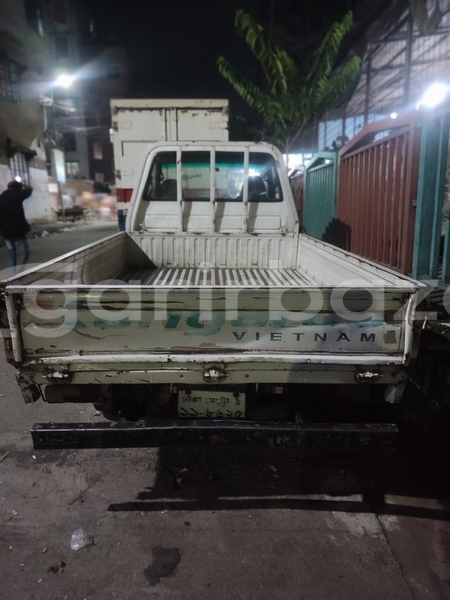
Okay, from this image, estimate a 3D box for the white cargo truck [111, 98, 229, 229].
[{"bbox_3d":[-0.991,-2.470,10.165,1.950,3.000,5.500,0,13,-2],"label":"white cargo truck"}]

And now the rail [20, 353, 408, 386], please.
[{"bbox_3d":[-0.045,0.276,1.768,1.550,0.120,0.080,0,13,-2],"label":"rail"}]

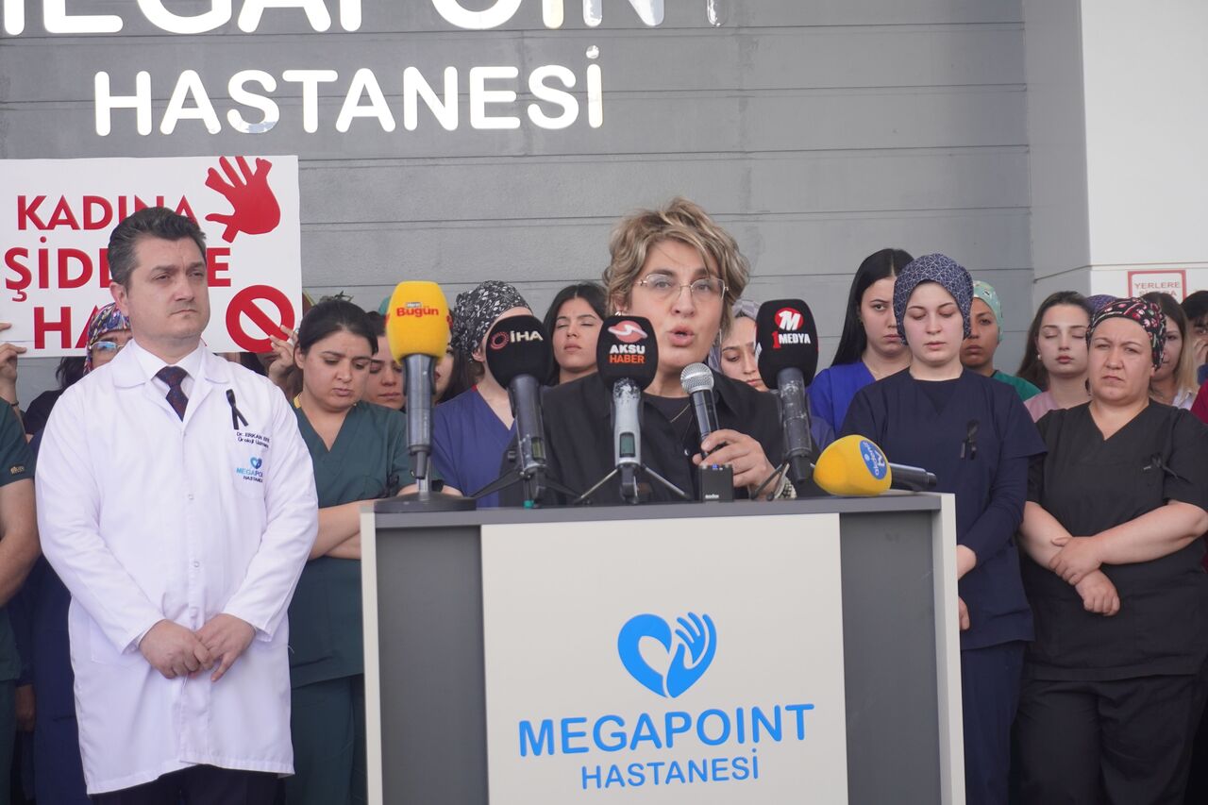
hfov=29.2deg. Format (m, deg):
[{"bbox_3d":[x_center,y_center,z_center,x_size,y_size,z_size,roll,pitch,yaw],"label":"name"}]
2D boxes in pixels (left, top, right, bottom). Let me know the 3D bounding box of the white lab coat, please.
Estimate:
[{"bbox_3d":[-0.825,0.314,4.470,0.530,0.870,0.340,-1,-2,-22],"label":"white lab coat"}]

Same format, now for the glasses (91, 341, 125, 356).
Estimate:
[{"bbox_3d":[-1.083,-0.125,5.168,0.138,0.040,0.140,-1,2,-14],"label":"glasses"}]

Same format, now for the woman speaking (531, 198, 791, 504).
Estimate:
[{"bbox_3d":[0.114,0.509,3.473,0.500,1.630,0.380,-1,-2,-9],"label":"woman speaking"}]

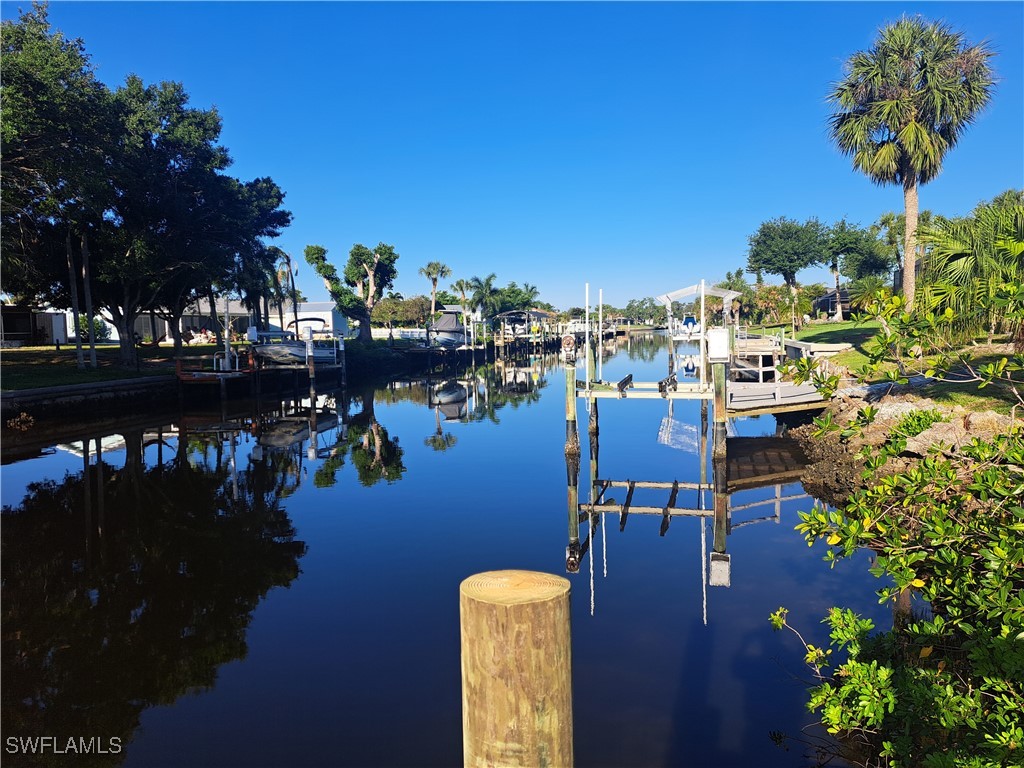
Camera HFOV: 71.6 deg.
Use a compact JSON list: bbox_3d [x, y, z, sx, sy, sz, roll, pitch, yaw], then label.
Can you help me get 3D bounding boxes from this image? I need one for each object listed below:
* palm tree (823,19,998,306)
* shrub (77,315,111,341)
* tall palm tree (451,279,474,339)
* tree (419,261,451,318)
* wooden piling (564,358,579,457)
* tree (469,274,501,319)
[{"bbox_3d":[10.947,-5.634,19.507,4.400,8.590,4.200,1,5,29],"label":"palm tree"},{"bbox_3d":[-27.017,-3.578,46.000,2.350,1.840,2.000,-4,6,-30],"label":"shrub"},{"bbox_3d":[-4.918,-7.544,72.001,2.600,6.050,2.600,-2,5,-4],"label":"tall palm tree"},{"bbox_3d":[-6.724,-7.320,62.001,2.800,6.680,2.800,-2,5,-6],"label":"tree"},{"bbox_3d":[1.234,0.520,14.600,0.270,1.970,0.270,-1,5,5],"label":"wooden piling"},{"bbox_3d":[-2.765,-8.610,77.001,3.600,6.690,3.600,-2,5,-2],"label":"tree"}]

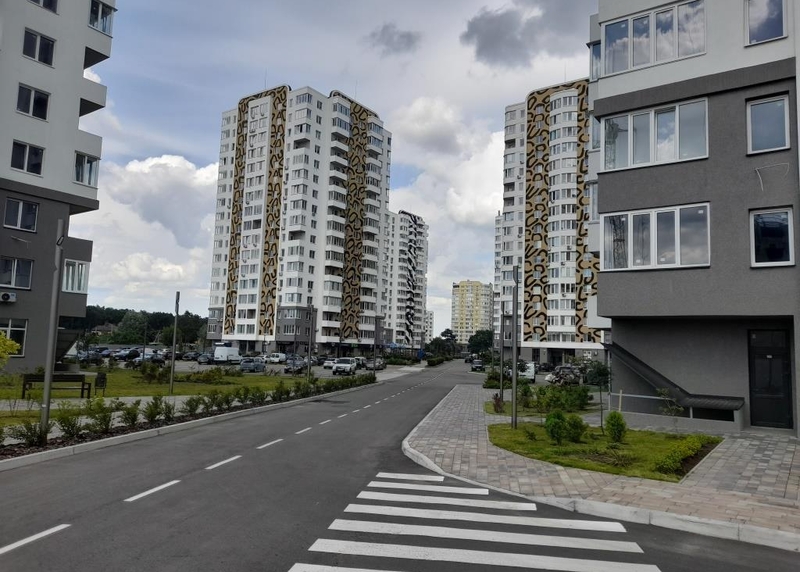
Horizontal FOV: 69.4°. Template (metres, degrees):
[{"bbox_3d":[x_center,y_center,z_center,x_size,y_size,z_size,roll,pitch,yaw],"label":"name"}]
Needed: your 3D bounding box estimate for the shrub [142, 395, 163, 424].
[{"bbox_3d":[-6.739,3.376,15.795,0.571,0.779,0.571,1,-6,8],"label":"shrub"}]

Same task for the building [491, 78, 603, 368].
[{"bbox_3d":[38.196,-10.588,120.921,25.500,54.410,25.000,-2,-7,34],"label":"building"}]

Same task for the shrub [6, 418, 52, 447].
[{"bbox_3d":[-6.026,2.359,9.444,0.660,0.470,0.520,1,-5,7],"label":"shrub"}]

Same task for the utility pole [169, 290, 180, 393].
[{"bbox_3d":[-8.365,2.062,21.499,0.150,3.900,0.150,1,-5,7],"label":"utility pole"}]

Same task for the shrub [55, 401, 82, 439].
[{"bbox_3d":[-5.910,2.377,10.367,0.460,0.670,0.450,1,-5,7],"label":"shrub"}]

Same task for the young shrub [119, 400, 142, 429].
[{"bbox_3d":[-6.095,2.880,13.072,0.497,0.587,0.497,2,-6,0],"label":"young shrub"}]

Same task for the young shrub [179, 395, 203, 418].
[{"bbox_3d":[-5.124,2.931,14.184,0.520,0.560,0.480,1,-5,7],"label":"young shrub"}]

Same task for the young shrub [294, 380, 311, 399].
[{"bbox_3d":[-4.497,4.774,26.653,0.701,0.789,0.701,1,-6,8],"label":"young shrub"}]

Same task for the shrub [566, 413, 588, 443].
[{"bbox_3d":[3.870,3.135,12.736,0.528,0.616,0.528,2,-6,0],"label":"shrub"}]

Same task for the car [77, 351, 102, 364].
[{"bbox_3d":[-32.217,7.369,60.070,1.770,1.470,4.250,1,-6,6],"label":"car"}]

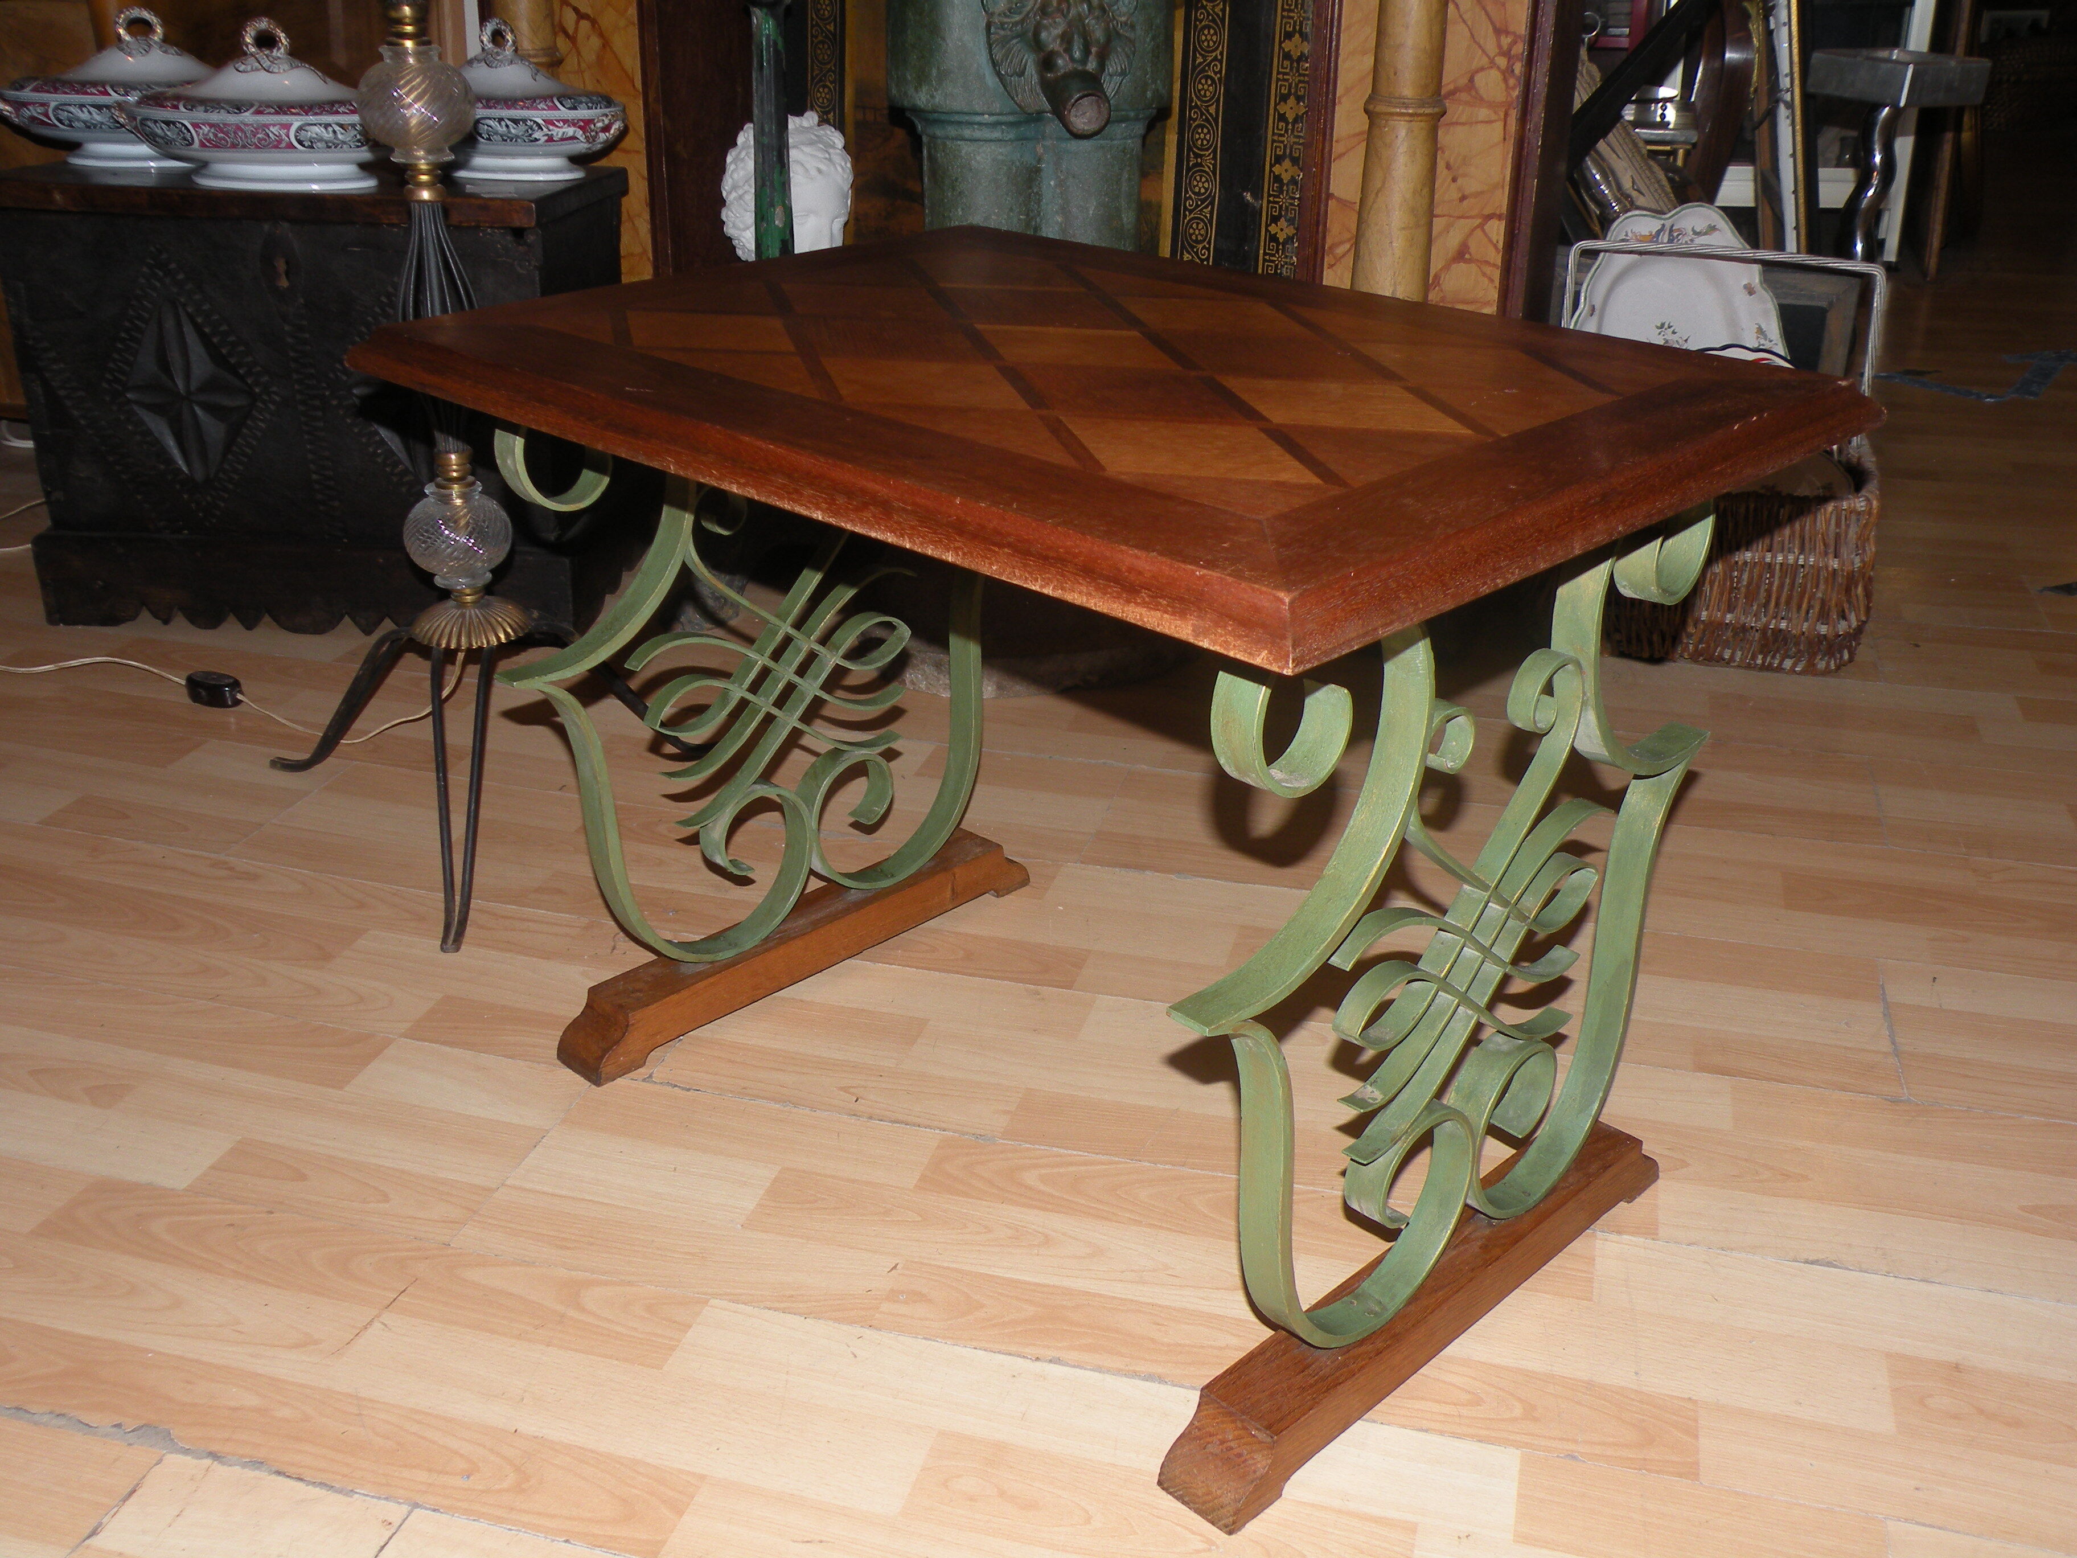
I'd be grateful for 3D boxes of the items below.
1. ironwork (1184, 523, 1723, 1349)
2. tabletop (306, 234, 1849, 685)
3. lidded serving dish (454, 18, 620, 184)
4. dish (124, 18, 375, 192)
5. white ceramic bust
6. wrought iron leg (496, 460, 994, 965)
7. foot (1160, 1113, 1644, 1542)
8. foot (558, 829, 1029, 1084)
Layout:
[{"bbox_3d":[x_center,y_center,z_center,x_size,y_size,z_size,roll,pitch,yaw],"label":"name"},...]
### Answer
[{"bbox_3d":[0.216,0.070,1.004,0.425,0.438,0.026,-23,33,-40],"label":"ironwork"},{"bbox_3d":[0.018,-0.226,1.093,0.490,0.025,0.703,-23,33,-40],"label":"tabletop"},{"bbox_3d":[-0.539,-0.697,2.025,0.305,0.151,0.195,12,28,25],"label":"lidded serving dish"},{"bbox_3d":[-0.764,-0.675,1.975,0.325,0.157,0.195,1,25,2],"label":"dish"},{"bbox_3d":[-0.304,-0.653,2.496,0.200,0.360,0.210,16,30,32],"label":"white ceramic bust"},{"bbox_3d":[-0.177,-0.095,1.364,0.425,0.438,0.026,-23,33,-40],"label":"wrought iron leg"},{"bbox_3d":[0.224,0.285,1.112,0.411,0.044,0.048,-23,33,-40],"label":"foot"},{"bbox_3d":[-0.168,0.120,1.472,0.411,0.044,0.048,-23,33,-40],"label":"foot"}]

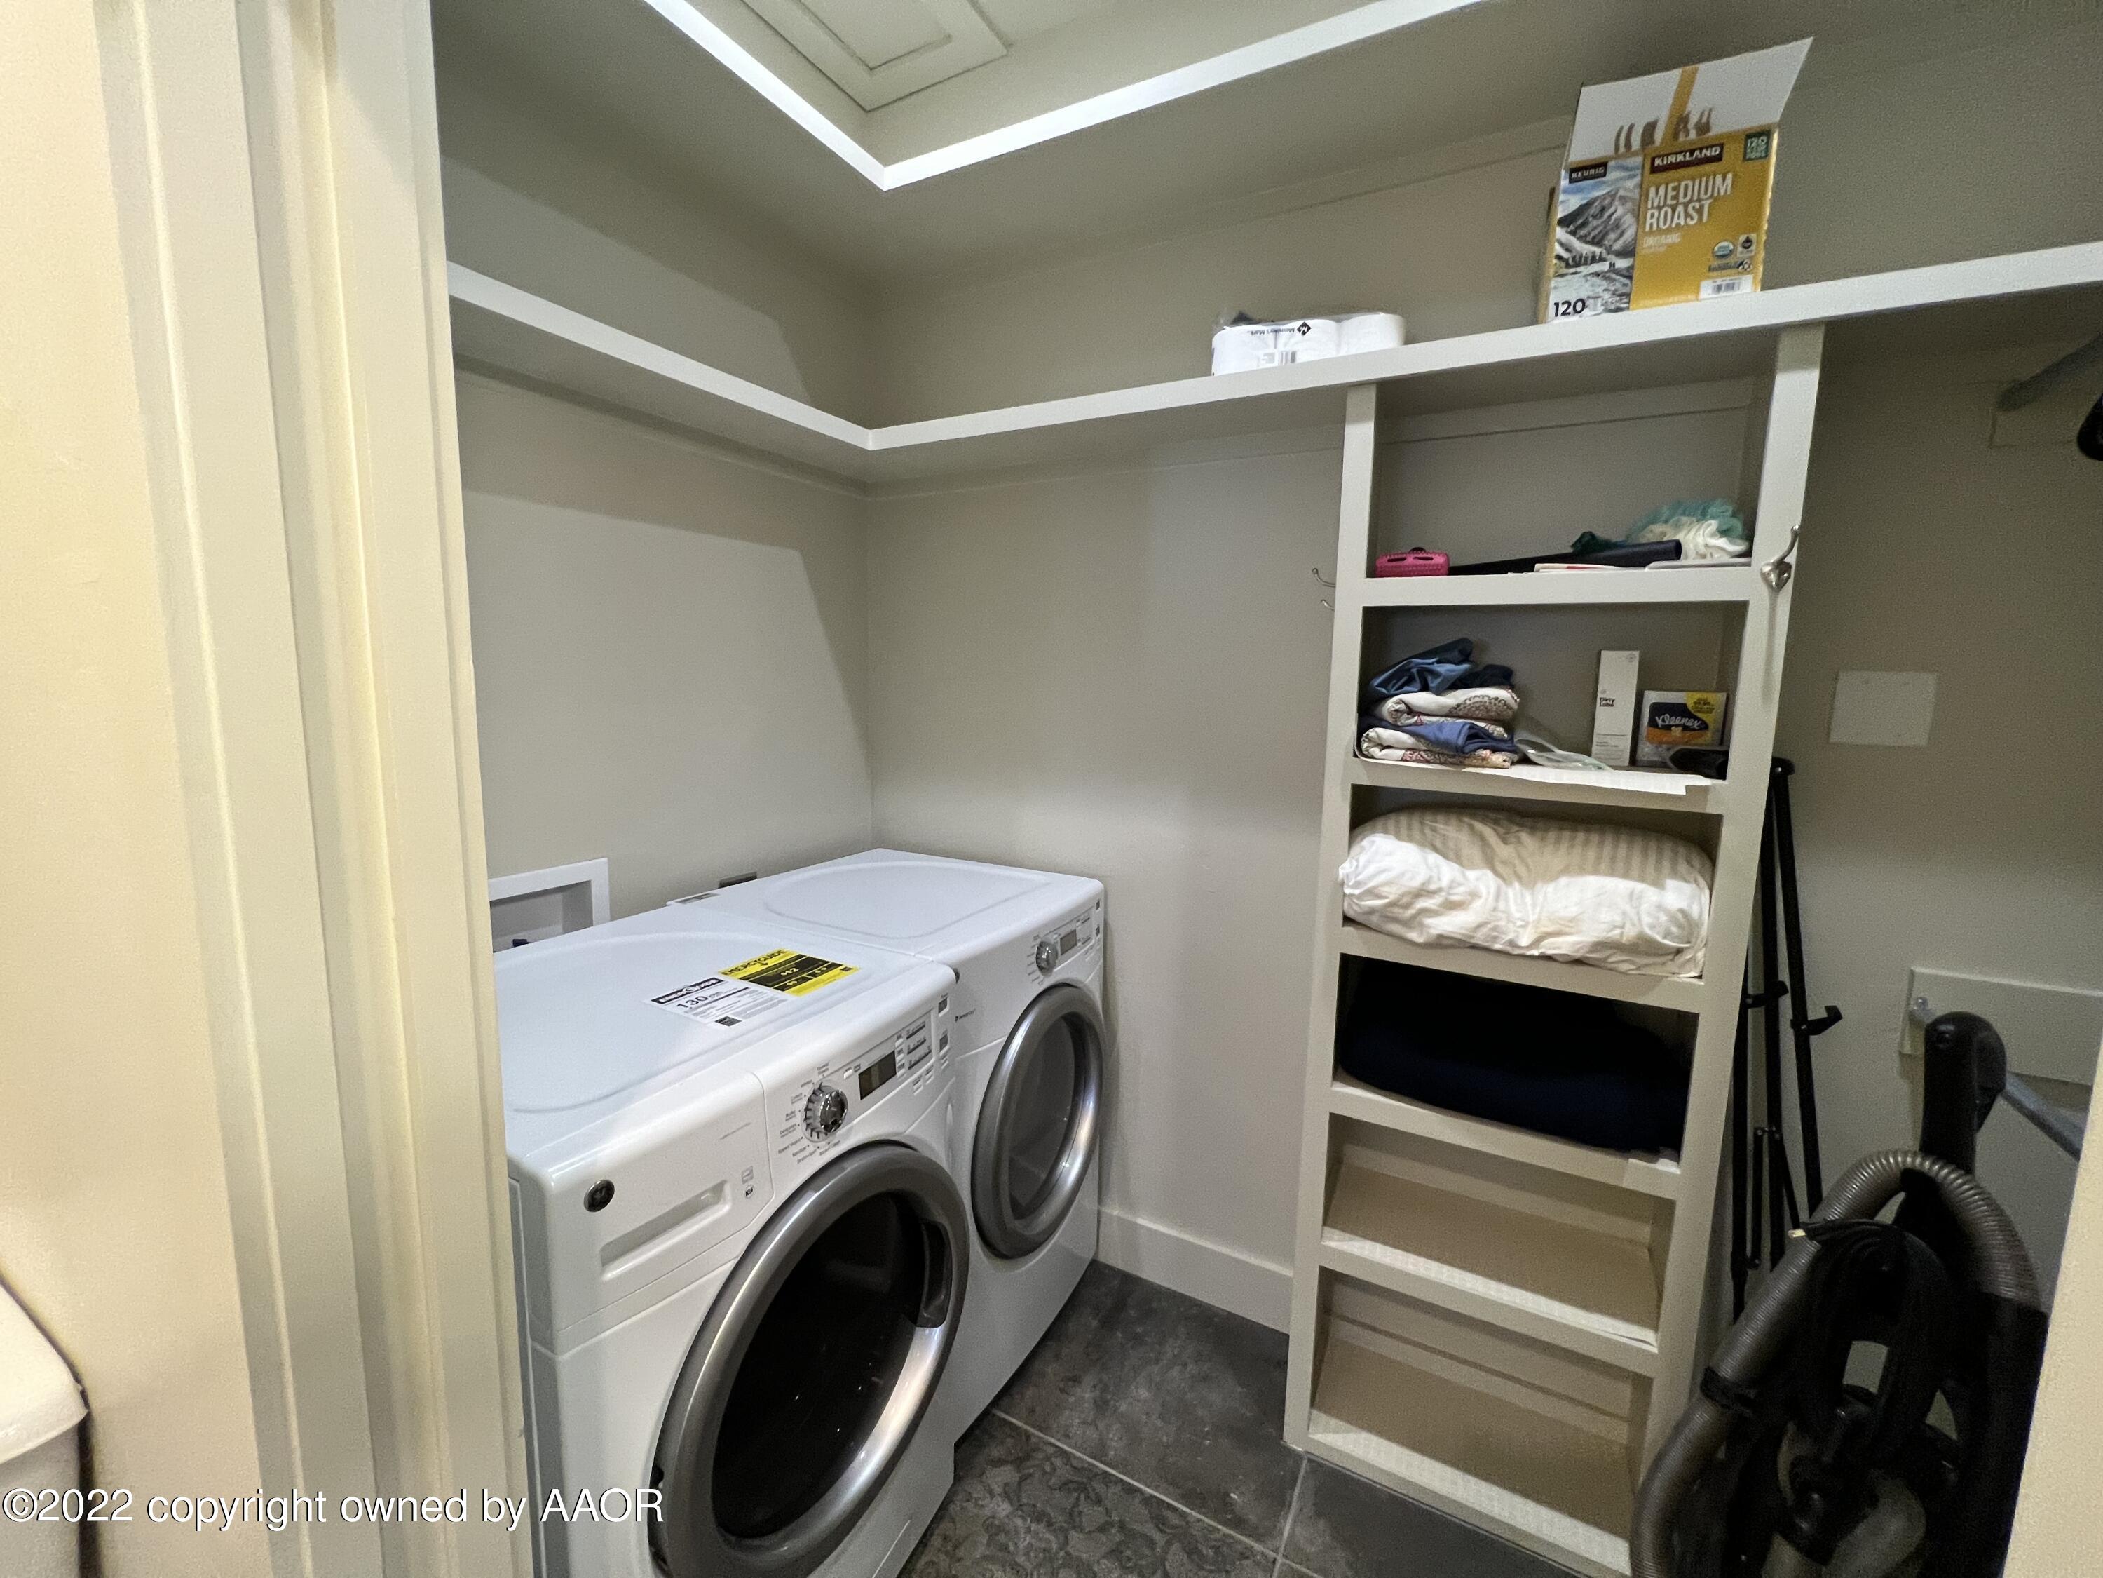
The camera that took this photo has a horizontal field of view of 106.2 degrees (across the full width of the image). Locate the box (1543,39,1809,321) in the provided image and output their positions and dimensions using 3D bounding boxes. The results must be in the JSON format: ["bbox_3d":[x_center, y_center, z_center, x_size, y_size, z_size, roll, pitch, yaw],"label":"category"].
[{"bbox_3d":[0.920,-0.852,1.206,0.260,0.305,0.225,4,8,23],"label":"box"}]

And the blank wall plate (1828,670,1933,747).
[{"bbox_3d":[1.334,-0.128,1.266,0.115,0.115,0.007,5,10,27],"label":"blank wall plate"}]

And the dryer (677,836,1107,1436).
[{"bbox_3d":[-0.339,0.751,1.898,0.790,1.020,0.686,5,9,30],"label":"dryer"}]

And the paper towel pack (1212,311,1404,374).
[{"bbox_3d":[0.482,-0.791,1.488,0.320,0.100,0.205,3,8,19],"label":"paper towel pack"}]

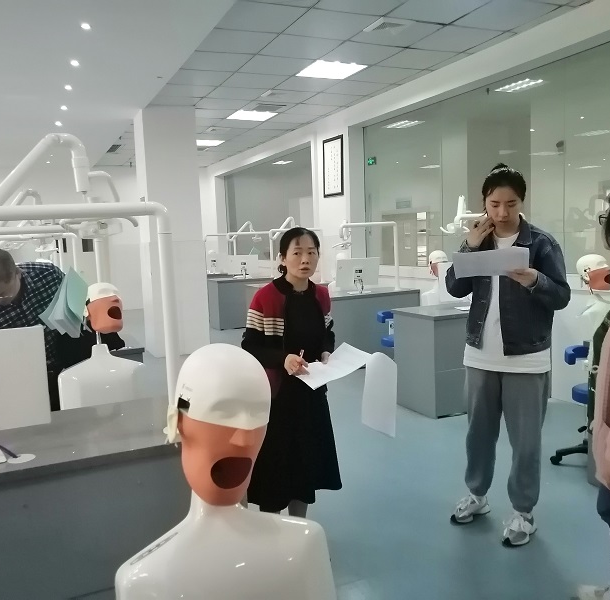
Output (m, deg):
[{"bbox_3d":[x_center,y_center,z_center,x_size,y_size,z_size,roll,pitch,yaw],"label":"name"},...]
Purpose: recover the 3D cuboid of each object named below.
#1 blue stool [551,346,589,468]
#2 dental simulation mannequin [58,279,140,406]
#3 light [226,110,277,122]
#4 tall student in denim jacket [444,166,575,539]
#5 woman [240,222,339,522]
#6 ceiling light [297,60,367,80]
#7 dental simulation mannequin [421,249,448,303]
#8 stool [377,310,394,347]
[{"bbox_3d":[1.781,0.643,3.715,0.540,0.700,0.540,-2,6,-1],"label":"blue stool"},{"bbox_3d":[-0.907,0.232,2.685,0.390,0.610,0.260,-5,7,-24],"label":"dental simulation mannequin"},{"bbox_3d":[-0.695,-2.503,8.109,0.600,0.070,0.600,-5,7,-23],"label":"light"},{"bbox_3d":[0.969,0.241,2.890,0.600,1.720,0.440,2,8,33],"label":"tall student in denim jacket"},{"bbox_3d":[-0.051,0.390,2.930,0.480,1.500,0.380,-5,7,-25],"label":"woman"},{"bbox_3d":[0.254,-2.297,5.973,0.600,0.070,0.600,-5,7,-23],"label":"ceiling light"},{"bbox_3d":[1.281,-0.143,5.600,0.430,0.630,0.270,-6,7,-28],"label":"dental simulation mannequin"},{"bbox_3d":[0.885,0.464,5.716,0.540,0.700,0.540,-3,6,-7],"label":"stool"}]

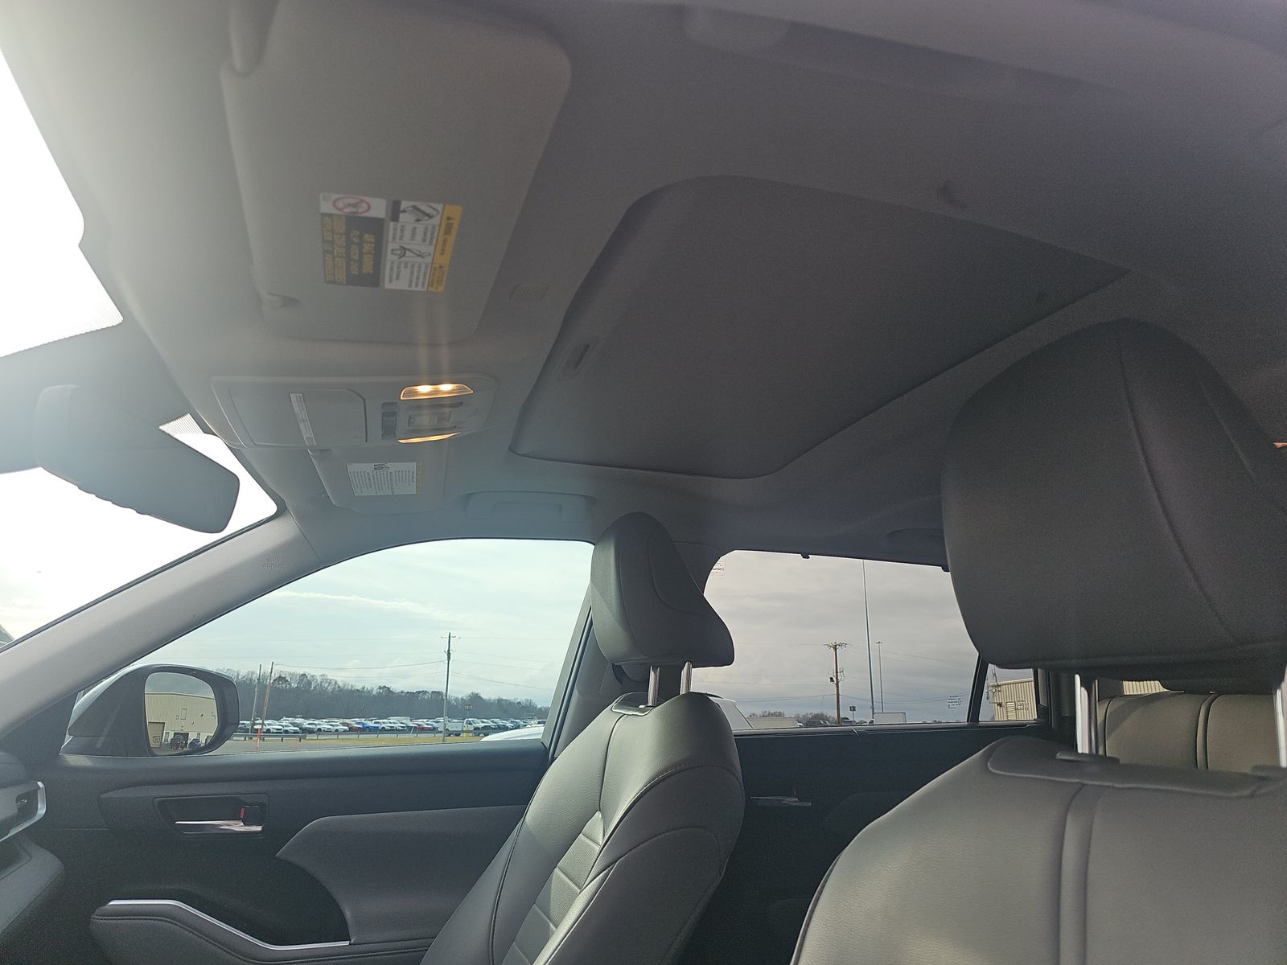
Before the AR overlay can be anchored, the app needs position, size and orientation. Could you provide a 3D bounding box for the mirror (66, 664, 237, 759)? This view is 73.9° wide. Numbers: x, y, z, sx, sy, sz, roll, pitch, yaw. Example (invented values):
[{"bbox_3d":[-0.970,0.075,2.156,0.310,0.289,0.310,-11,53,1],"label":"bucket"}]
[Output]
[{"bbox_3d":[-0.859,0.421,1.528,0.150,0.175,0.250,-2,-16,8],"label":"mirror"}]

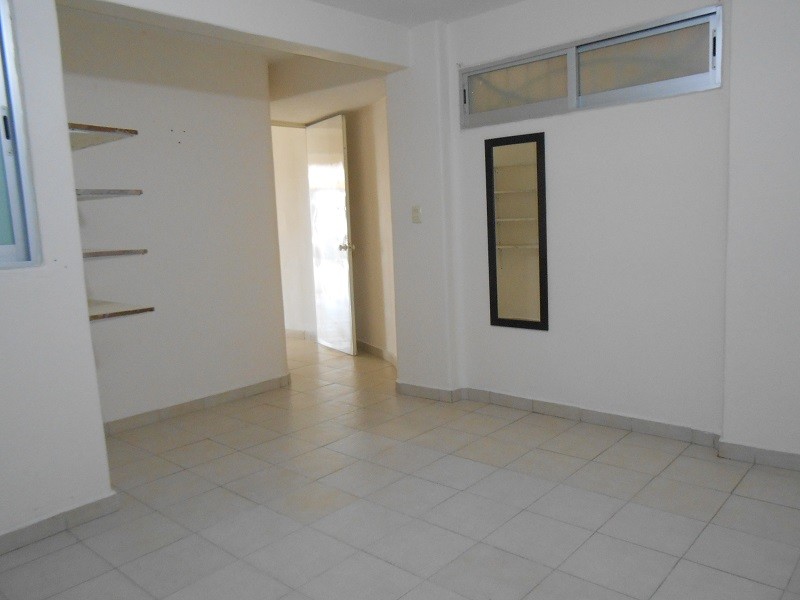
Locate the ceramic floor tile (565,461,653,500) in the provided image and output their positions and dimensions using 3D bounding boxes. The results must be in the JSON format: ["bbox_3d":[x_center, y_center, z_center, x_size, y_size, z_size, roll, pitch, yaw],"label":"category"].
[{"bbox_3d":[0.946,0.821,2.712,0.313,0.010,0.313,3,9,42],"label":"ceramic floor tile"}]

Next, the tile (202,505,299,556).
[{"bbox_3d":[-0.579,0.904,2.350,0.302,0.010,0.302,4,9,41],"label":"tile"}]

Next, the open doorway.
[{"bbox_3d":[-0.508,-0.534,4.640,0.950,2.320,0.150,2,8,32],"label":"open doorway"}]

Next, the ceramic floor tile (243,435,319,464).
[{"bbox_3d":[-0.650,0.824,3.295,0.313,0.010,0.313,3,9,42],"label":"ceramic floor tile"}]

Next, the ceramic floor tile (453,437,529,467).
[{"bbox_3d":[0.486,0.793,3.127,0.313,0.010,0.313,3,9,42],"label":"ceramic floor tile"}]

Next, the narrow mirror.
[{"bbox_3d":[0.716,-0.401,3.661,0.406,1.156,0.025,3,9,42],"label":"narrow mirror"}]

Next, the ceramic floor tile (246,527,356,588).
[{"bbox_3d":[-0.355,0.912,2.147,0.304,0.009,0.304,3,9,42],"label":"ceramic floor tile"}]

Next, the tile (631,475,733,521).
[{"bbox_3d":[1.147,0.815,2.466,0.302,0.010,0.302,4,9,41],"label":"tile"}]

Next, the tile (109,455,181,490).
[{"bbox_3d":[-1.282,0.859,2.970,0.302,0.010,0.302,4,9,41],"label":"tile"}]

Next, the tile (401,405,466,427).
[{"bbox_3d":[0.232,0.727,3.788,0.313,0.010,0.313,3,9,42],"label":"tile"}]

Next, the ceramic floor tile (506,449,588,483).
[{"bbox_3d":[0.698,0.797,2.902,0.306,0.010,0.306,4,9,41],"label":"ceramic floor tile"}]

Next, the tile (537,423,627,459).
[{"bbox_3d":[0.925,0.757,3.156,0.306,0.010,0.350,4,9,41],"label":"tile"}]

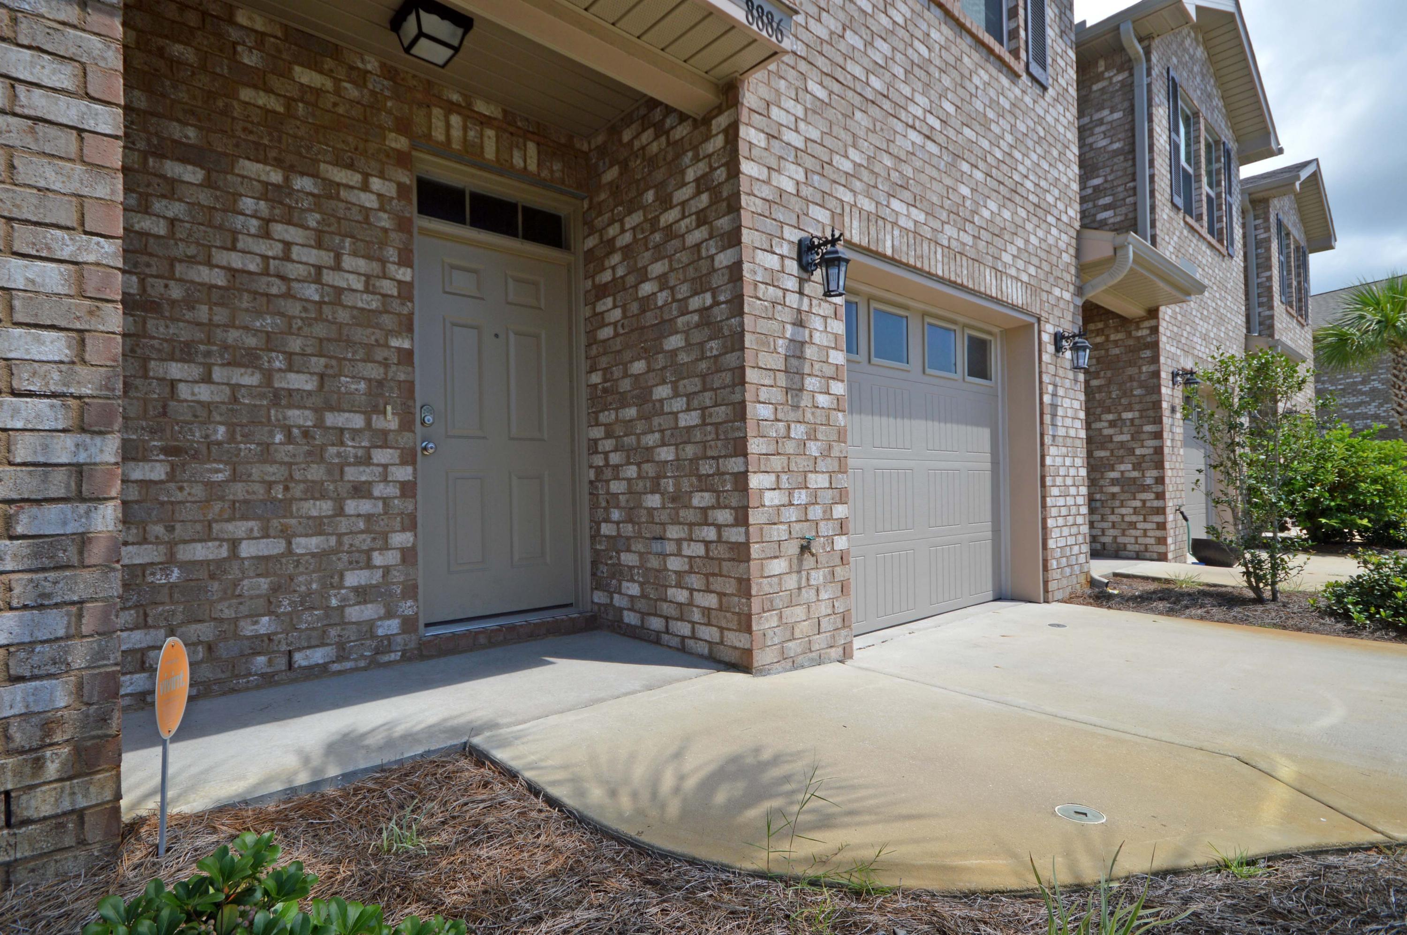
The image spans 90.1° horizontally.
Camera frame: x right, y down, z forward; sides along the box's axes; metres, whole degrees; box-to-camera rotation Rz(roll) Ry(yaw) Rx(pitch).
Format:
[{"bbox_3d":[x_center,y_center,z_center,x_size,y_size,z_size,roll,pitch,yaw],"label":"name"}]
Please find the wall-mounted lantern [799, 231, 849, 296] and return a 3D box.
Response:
[{"bbox_3d":[0.600,-0.999,3.457,0.155,0.340,0.260,1,-3,-42],"label":"wall-mounted lantern"}]

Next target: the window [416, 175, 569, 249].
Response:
[{"bbox_3d":[-1.156,-1.408,3.921,0.890,0.215,0.055,1,-3,-42],"label":"window"}]

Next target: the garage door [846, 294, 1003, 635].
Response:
[{"bbox_3d":[1.464,-0.037,4.818,2.410,2.140,0.070,1,-3,-42],"label":"garage door"}]

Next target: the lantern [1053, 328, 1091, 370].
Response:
[{"bbox_3d":[2.921,-0.929,5.526,0.155,0.340,0.260,1,-3,-42],"label":"lantern"}]

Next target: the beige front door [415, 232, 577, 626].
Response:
[{"bbox_3d":[-1.146,-0.200,3.917,0.915,2.040,0.055,1,-3,-42],"label":"beige front door"}]

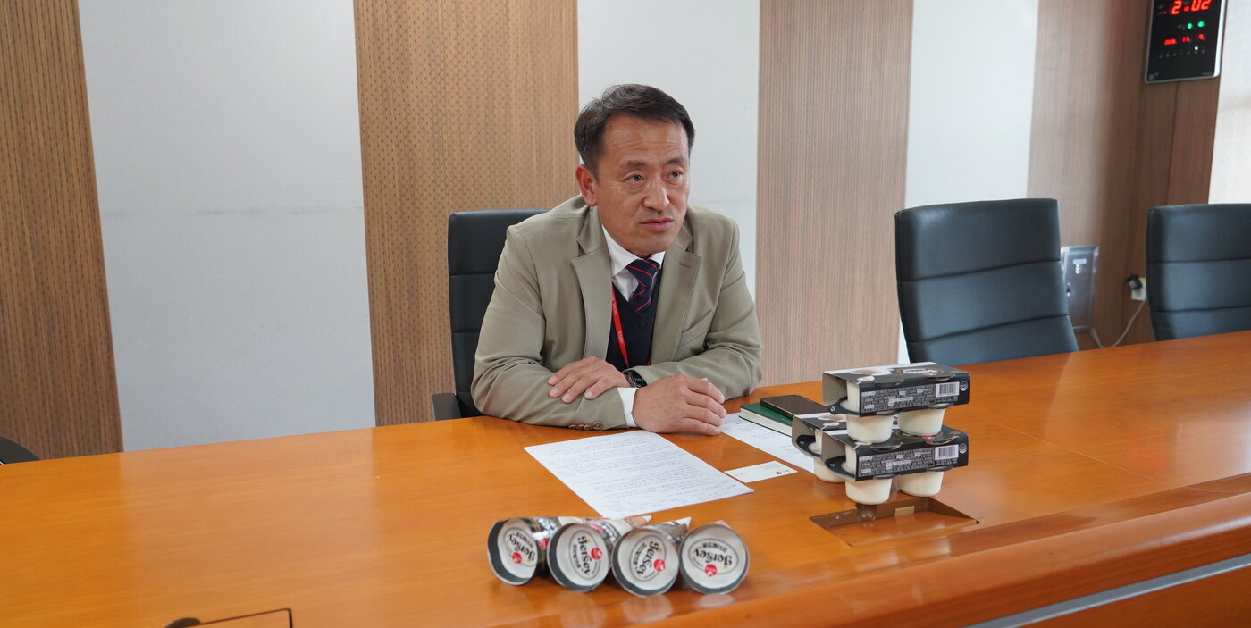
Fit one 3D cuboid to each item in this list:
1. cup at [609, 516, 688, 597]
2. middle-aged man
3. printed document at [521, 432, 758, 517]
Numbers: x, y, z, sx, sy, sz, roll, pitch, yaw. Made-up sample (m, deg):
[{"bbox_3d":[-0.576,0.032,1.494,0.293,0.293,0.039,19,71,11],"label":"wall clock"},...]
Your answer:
[{"bbox_3d":[0.046,0.240,0.880,0.066,0.066,0.166,3,0,18],"label":"cup"},{"bbox_3d":[-0.004,0.240,1.587,0.550,1.270,0.620,-3,9,-19],"label":"middle-aged man"},{"bbox_3d":[0.008,0.215,1.163,0.210,0.003,0.297,-5,10,-26],"label":"printed document"}]

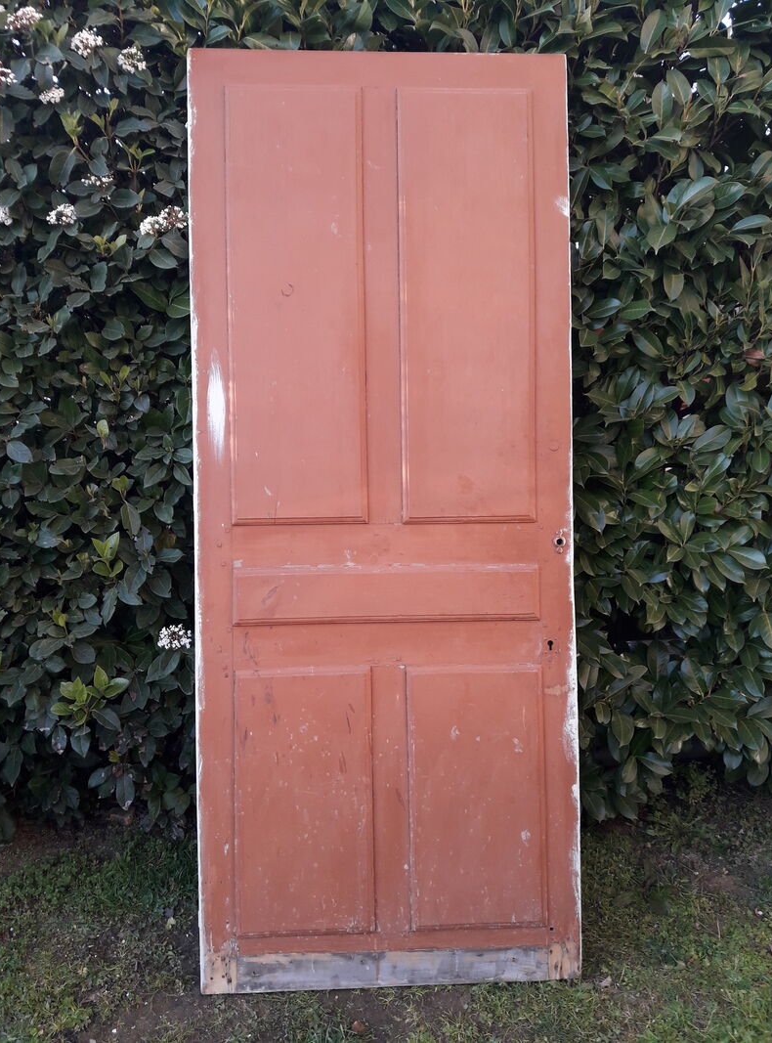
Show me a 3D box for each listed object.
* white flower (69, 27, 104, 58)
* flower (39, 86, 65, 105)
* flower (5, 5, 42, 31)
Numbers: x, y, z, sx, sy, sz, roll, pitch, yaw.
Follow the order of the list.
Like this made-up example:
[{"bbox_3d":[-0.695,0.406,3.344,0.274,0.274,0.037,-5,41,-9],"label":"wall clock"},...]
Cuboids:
[{"bbox_3d":[-0.725,-1.158,2.040,0.078,0.069,0.065,-1,7,-3],"label":"white flower"},{"bbox_3d":[-0.800,-1.022,2.020,0.063,0.043,0.058,-1,7,-3],"label":"flower"},{"bbox_3d":[-0.858,-1.192,2.000,0.090,0.061,0.080,-1,7,-3],"label":"flower"}]

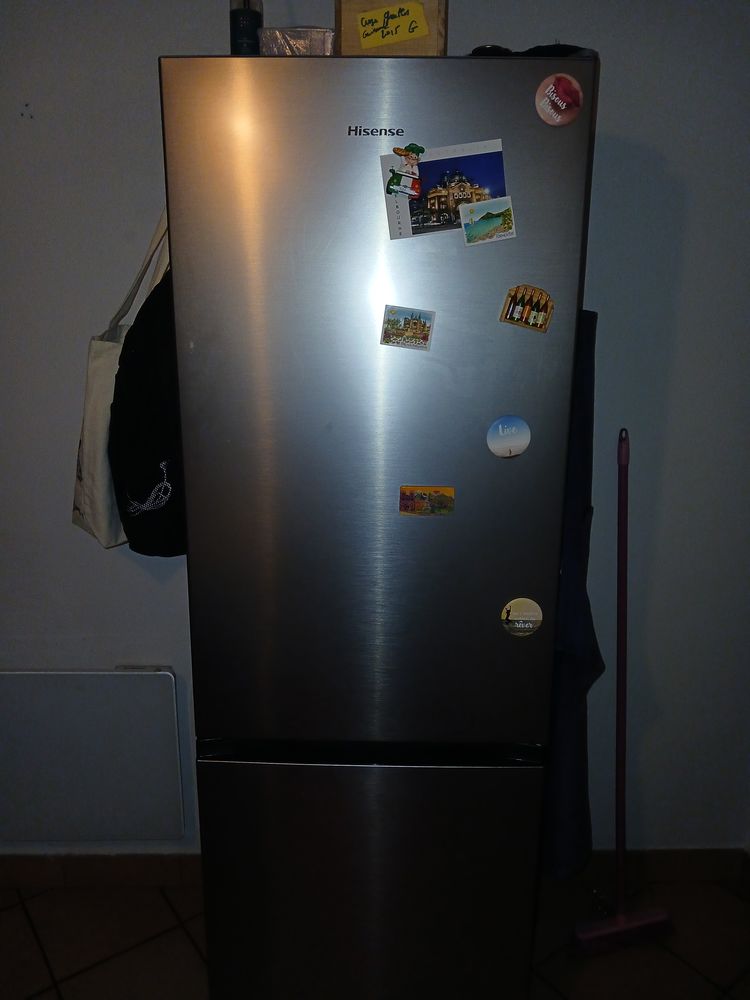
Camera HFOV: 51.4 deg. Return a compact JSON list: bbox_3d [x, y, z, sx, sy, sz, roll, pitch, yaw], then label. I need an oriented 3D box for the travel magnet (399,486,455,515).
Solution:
[{"bbox_3d":[0.076,0.001,1.123,0.078,0.040,0.005,1,14,1],"label":"travel magnet"}]

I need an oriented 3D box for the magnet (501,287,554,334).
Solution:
[{"bbox_3d":[0.209,-0.260,1.054,0.066,0.054,0.006,15,14,-2],"label":"magnet"}]

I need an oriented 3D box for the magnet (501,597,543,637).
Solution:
[{"bbox_3d":[0.220,0.176,1.163,0.061,0.061,0.006,1,14,1],"label":"magnet"}]

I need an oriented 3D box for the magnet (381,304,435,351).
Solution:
[{"bbox_3d":[0.045,-0.234,1.065,0.069,0.053,0.005,8,14,-1],"label":"magnet"}]

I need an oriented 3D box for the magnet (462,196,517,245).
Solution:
[{"bbox_3d":[0.150,-0.367,1.029,0.068,0.051,0.005,-10,14,4],"label":"magnet"}]

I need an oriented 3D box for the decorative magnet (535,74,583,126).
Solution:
[{"bbox_3d":[0.235,-0.508,0.991,0.061,0.061,0.006,40,12,-8],"label":"decorative magnet"}]

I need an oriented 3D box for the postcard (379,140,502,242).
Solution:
[{"bbox_3d":[0.093,-0.406,1.022,0.158,0.103,0.002,-7,14,3],"label":"postcard"}]

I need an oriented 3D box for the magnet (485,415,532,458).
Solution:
[{"bbox_3d":[0.189,-0.088,1.098,0.061,0.061,0.006,-4,14,2],"label":"magnet"}]

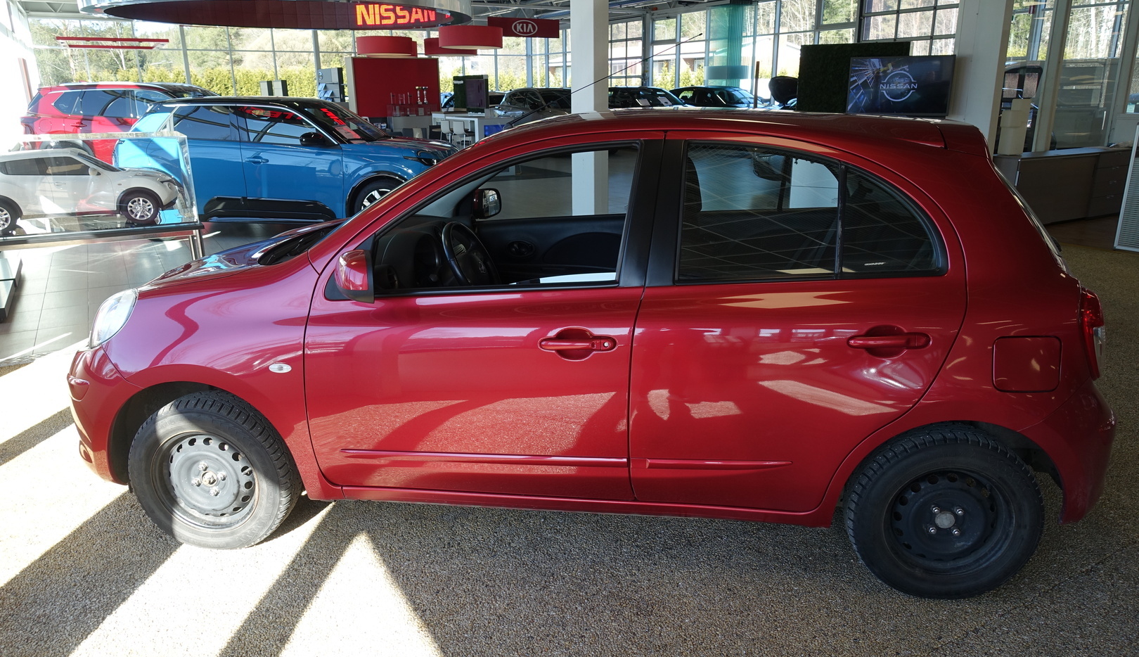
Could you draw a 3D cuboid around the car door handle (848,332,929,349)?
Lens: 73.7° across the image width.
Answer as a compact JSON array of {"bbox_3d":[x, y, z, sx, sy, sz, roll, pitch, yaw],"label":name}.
[{"bbox_3d":[0.928,0.036,2.205,0.225,0.042,0.045,2,17,7],"label":"car door handle"}]

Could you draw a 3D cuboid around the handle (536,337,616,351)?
[{"bbox_3d":[0.023,0.047,2.317,0.225,0.040,0.045,2,17,7],"label":"handle"}]

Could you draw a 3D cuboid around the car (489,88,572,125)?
[{"bbox_3d":[-0.415,-5.675,20.727,1.800,1.600,4.350,-10,19,-30],"label":"car"}]

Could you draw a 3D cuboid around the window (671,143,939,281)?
[{"bbox_3d":[0.708,-0.342,2.230,0.760,0.410,0.070,2,1,7],"label":"window"}]

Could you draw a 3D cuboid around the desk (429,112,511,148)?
[{"bbox_3d":[-2.370,-4.730,18.651,0.900,1.060,2.100,-11,19,-31],"label":"desk"}]

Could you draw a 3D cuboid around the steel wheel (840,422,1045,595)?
[{"bbox_3d":[1.178,0.571,2.422,0.585,0.585,0.175,2,17,7],"label":"steel wheel"}]

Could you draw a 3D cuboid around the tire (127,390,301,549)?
[{"bbox_3d":[-1.257,0.502,2.712,0.585,0.585,0.175,1,17,4],"label":"tire"}]

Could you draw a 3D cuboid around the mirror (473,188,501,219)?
[{"bbox_3d":[-0.437,-0.651,3.933,0.110,0.140,0.180,2,17,7],"label":"mirror"}]

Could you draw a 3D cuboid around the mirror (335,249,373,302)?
[{"bbox_3d":[-0.649,-0.164,2.292,0.110,0.140,0.180,2,17,7],"label":"mirror"}]

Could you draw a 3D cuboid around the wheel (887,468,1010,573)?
[{"bbox_3d":[1.177,0.581,2.409,0.375,0.375,0.140,2,17,7],"label":"wheel"}]

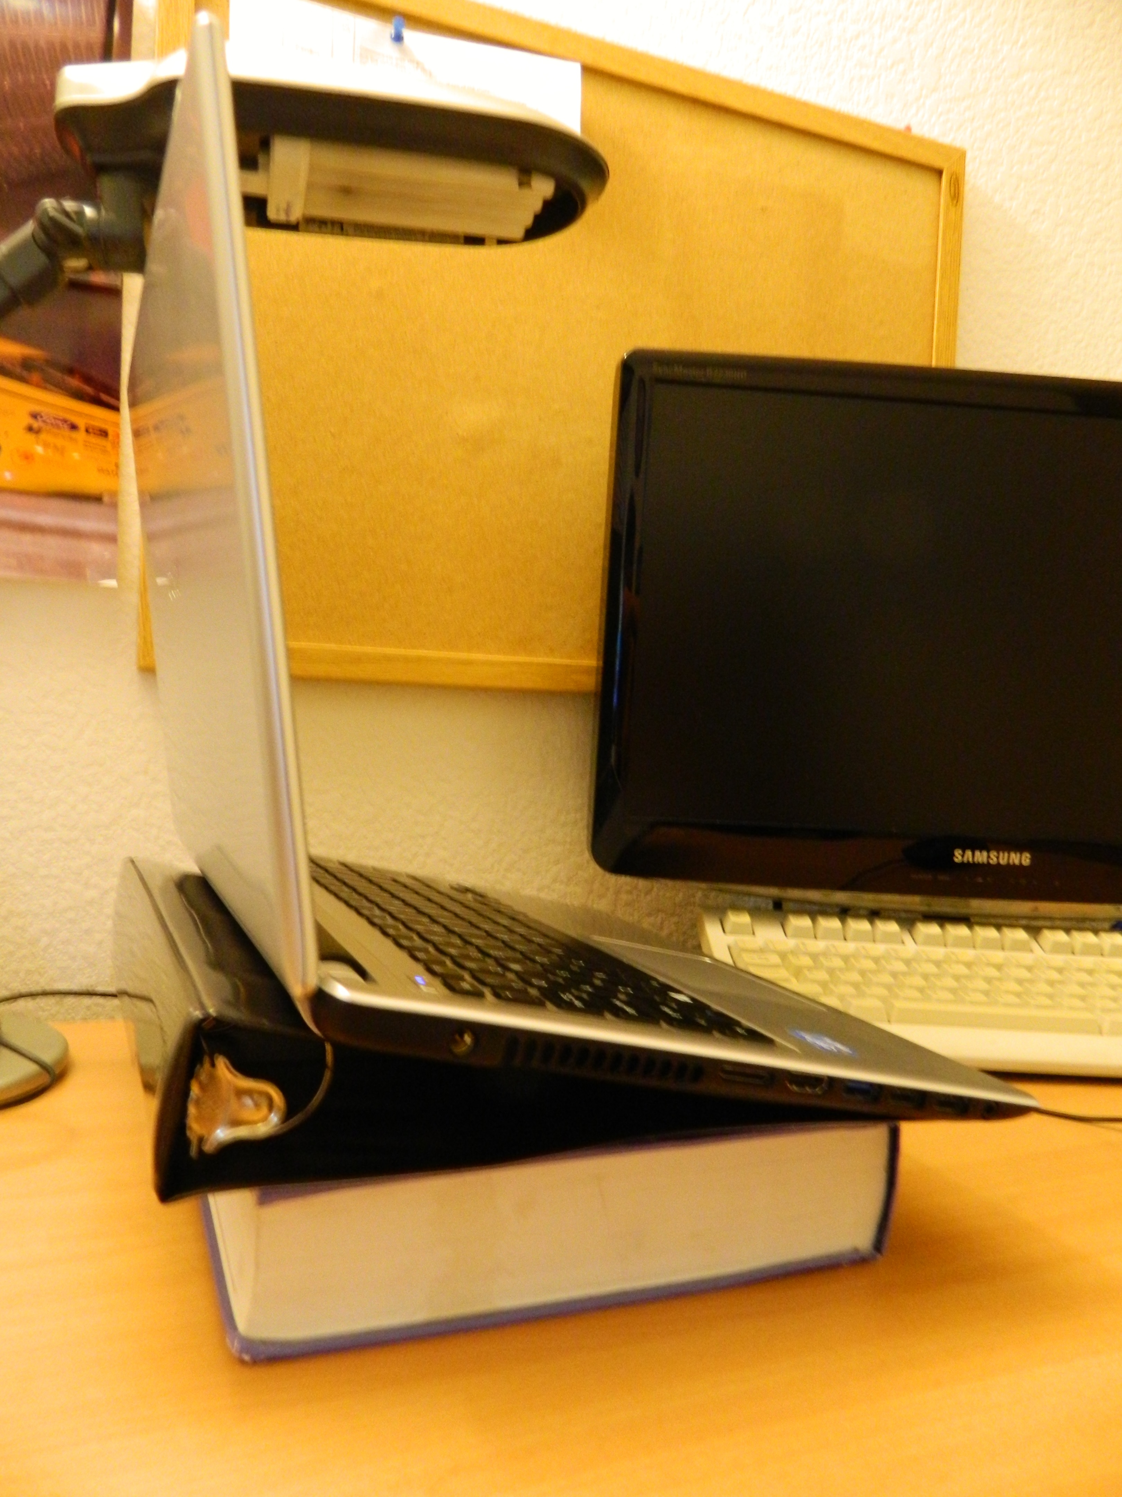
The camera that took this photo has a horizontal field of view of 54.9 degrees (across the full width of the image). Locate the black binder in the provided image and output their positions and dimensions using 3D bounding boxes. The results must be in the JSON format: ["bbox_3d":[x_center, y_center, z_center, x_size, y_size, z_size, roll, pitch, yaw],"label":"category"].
[{"bbox_3d":[-0.057,0.087,0.440,0.216,0.054,0.235,2,4,-24],"label":"black binder"}]

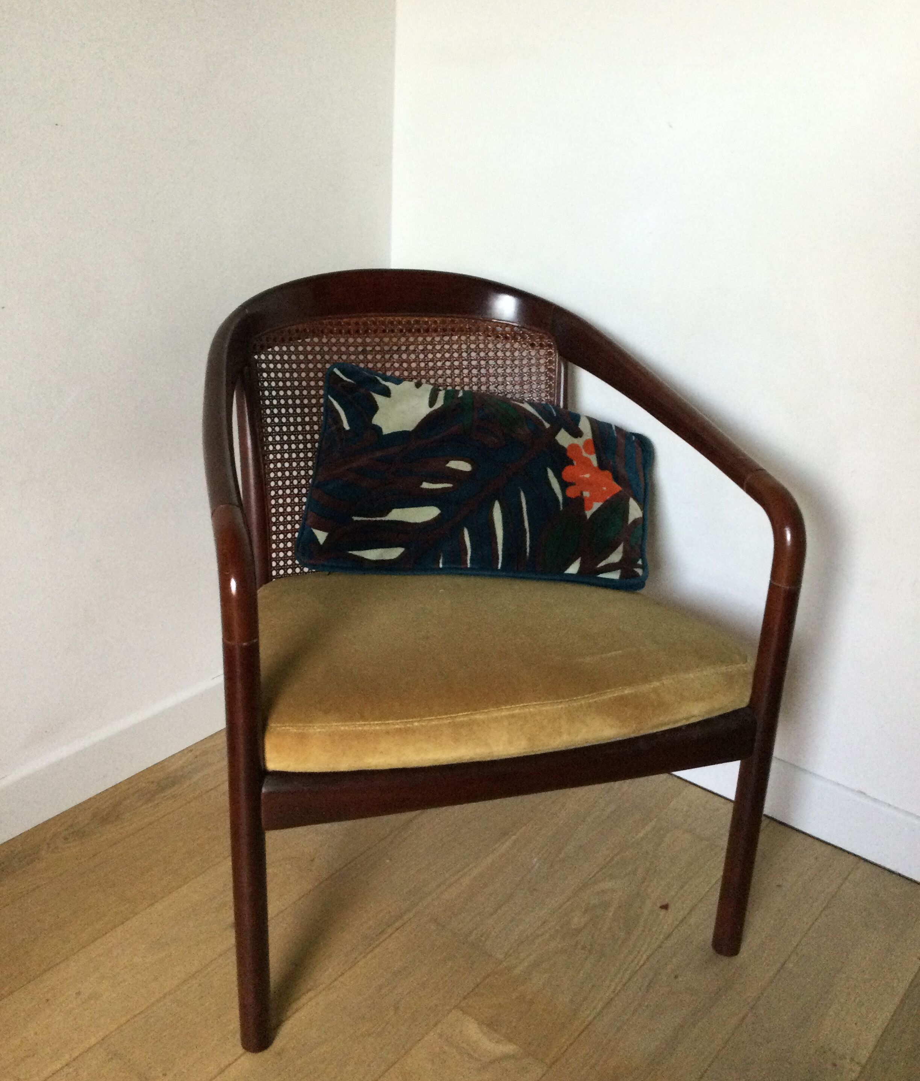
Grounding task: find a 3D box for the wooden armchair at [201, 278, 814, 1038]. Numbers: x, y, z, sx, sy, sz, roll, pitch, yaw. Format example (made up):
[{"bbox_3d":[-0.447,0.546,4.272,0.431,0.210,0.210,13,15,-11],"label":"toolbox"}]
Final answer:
[{"bbox_3d":[-0.019,0.079,1.466,0.641,0.767,0.667,-4,23,-17],"label":"wooden armchair"}]

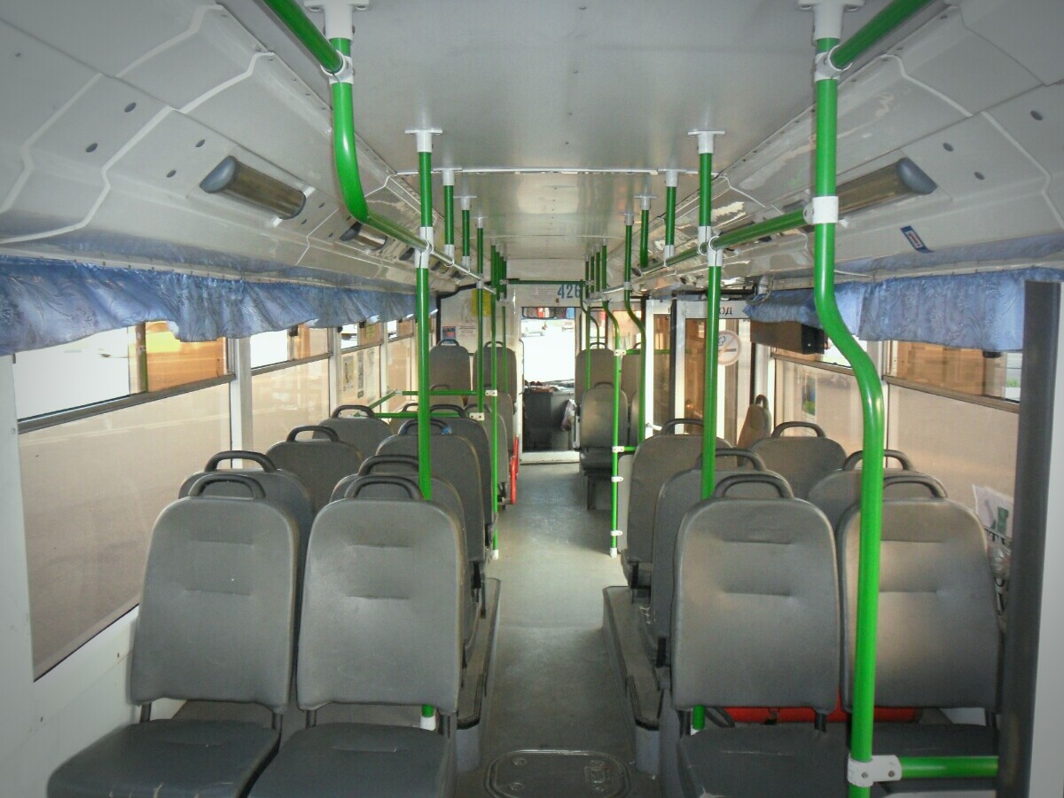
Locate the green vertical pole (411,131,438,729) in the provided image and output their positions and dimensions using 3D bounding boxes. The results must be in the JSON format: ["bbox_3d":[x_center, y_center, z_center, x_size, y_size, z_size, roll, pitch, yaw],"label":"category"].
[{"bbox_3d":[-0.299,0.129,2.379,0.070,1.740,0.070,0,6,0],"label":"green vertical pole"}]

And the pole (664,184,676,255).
[{"bbox_3d":[0.481,-0.624,2.887,0.042,0.261,0.042,0,6,0],"label":"pole"}]

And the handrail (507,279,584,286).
[{"bbox_3d":[0.131,-1.093,7.796,0.750,0.037,0.037,0,6,0],"label":"handrail"}]

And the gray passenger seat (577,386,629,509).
[{"bbox_3d":[0.644,0.417,7.446,0.440,1.100,0.560,0,6,0],"label":"gray passenger seat"}]

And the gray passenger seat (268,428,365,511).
[{"bbox_3d":[-0.840,0.471,3.474,0.440,0.790,0.540,0,6,0],"label":"gray passenger seat"}]

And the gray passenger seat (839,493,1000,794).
[{"bbox_3d":[1.038,0.620,2.061,0.440,0.790,0.540,0,6,0],"label":"gray passenger seat"}]

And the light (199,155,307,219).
[{"bbox_3d":[-0.728,-0.548,2.239,0.112,0.055,0.600,-40,5,4],"label":"light"}]

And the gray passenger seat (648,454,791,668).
[{"bbox_3d":[0.601,0.598,2.808,0.440,0.920,0.560,0,6,0],"label":"gray passenger seat"}]

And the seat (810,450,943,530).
[{"bbox_3d":[1.046,0.521,2.785,0.440,0.790,0.540,0,6,0],"label":"seat"}]

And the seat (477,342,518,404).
[{"bbox_3d":[-0.361,-0.197,8.469,0.440,0.790,0.540,0,6,0],"label":"seat"}]

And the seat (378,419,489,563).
[{"bbox_3d":[-0.412,0.449,3.510,0.440,0.790,0.540,0,6,0],"label":"seat"}]

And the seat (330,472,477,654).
[{"bbox_3d":[-0.405,0.598,2.766,0.440,0.920,0.560,0,6,0],"label":"seat"}]

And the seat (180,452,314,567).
[{"bbox_3d":[-0.844,0.598,2.749,0.440,0.920,0.560,0,6,0],"label":"seat"}]

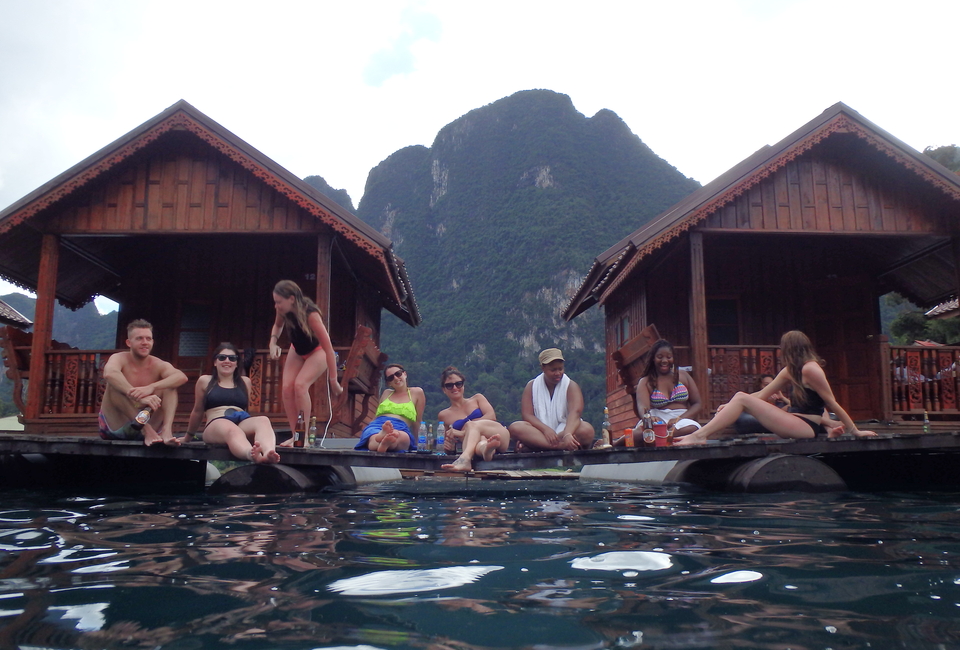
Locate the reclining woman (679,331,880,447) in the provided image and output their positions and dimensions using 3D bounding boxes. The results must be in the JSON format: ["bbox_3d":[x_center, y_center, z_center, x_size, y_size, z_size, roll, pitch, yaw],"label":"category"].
[{"bbox_3d":[2.224,0.479,5.905,1.430,0.840,0.570,0,-10,-3],"label":"reclining woman"}]

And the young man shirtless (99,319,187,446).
[{"bbox_3d":[-2.568,0.460,5.908,0.570,0.880,0.680,6,-12,-33],"label":"young man shirtless"}]

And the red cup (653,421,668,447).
[{"bbox_3d":[1.409,0.856,6.063,0.130,0.185,0.130,0,-10,0],"label":"red cup"}]

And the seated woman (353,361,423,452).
[{"bbox_3d":[-0.714,0.640,6.333,0.550,0.780,0.950,0,-10,0],"label":"seated woman"}]

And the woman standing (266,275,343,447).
[{"bbox_3d":[-1.384,0.303,6.158,0.500,1.310,0.520,-5,-11,26],"label":"woman standing"}]

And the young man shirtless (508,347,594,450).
[{"bbox_3d":[0.575,0.595,6.240,0.700,0.820,0.600,0,-10,0],"label":"young man shirtless"}]

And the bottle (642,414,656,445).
[{"bbox_3d":[1.312,0.803,6.011,0.073,0.265,0.073,0,-10,0],"label":"bottle"}]

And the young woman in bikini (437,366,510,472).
[{"bbox_3d":[-0.027,0.706,6.068,0.540,0.840,0.750,-2,-10,11],"label":"young woman in bikini"}]

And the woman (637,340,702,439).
[{"bbox_3d":[1.554,0.548,6.400,0.540,0.840,0.600,-1,-10,8],"label":"woman"}]

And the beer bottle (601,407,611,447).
[{"bbox_3d":[0.975,0.786,6.034,0.077,0.305,0.077,0,-10,0],"label":"beer bottle"}]

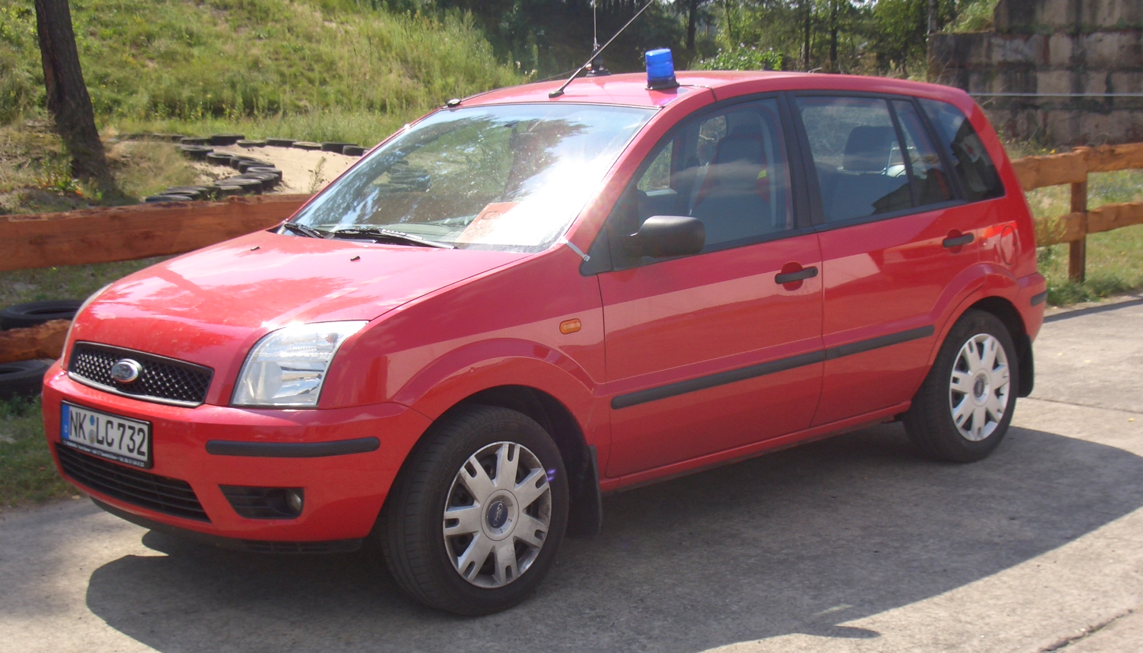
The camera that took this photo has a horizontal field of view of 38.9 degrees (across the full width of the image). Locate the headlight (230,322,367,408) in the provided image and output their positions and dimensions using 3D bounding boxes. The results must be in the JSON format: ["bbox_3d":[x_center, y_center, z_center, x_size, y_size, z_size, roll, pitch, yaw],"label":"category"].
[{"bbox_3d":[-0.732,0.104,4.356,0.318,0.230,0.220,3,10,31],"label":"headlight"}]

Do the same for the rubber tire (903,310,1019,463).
[{"bbox_3d":[1.533,0.228,6.370,0.605,0.600,0.200,-9,11,-43],"label":"rubber tire"}]

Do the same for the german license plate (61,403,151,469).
[{"bbox_3d":[-1.339,0.306,4.639,0.022,0.122,0.530,-9,11,-43],"label":"german license plate"}]

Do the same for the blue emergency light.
[{"bbox_3d":[0.303,-0.872,5.488,0.112,0.132,0.112,-3,12,1],"label":"blue emergency light"}]

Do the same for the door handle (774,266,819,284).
[{"bbox_3d":[0.751,-0.173,5.395,0.218,0.040,0.048,-9,11,-43],"label":"door handle"}]

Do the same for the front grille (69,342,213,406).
[{"bbox_3d":[-1.274,0.136,4.682,0.085,0.112,0.800,-9,11,-43],"label":"front grille"}]

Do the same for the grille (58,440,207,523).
[{"bbox_3d":[-1.302,0.445,4.691,0.090,0.128,0.840,-9,11,-43],"label":"grille"}]

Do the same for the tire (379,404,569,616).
[{"bbox_3d":[-0.267,0.526,4.681,0.605,0.600,0.200,-9,11,-43],"label":"tire"}]

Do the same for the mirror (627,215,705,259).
[{"bbox_3d":[0.292,-0.271,4.909,0.150,0.132,0.200,-9,11,-43],"label":"mirror"}]

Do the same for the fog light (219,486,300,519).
[{"bbox_3d":[-0.822,0.465,4.328,0.240,0.084,0.069,2,9,24],"label":"fog light"}]

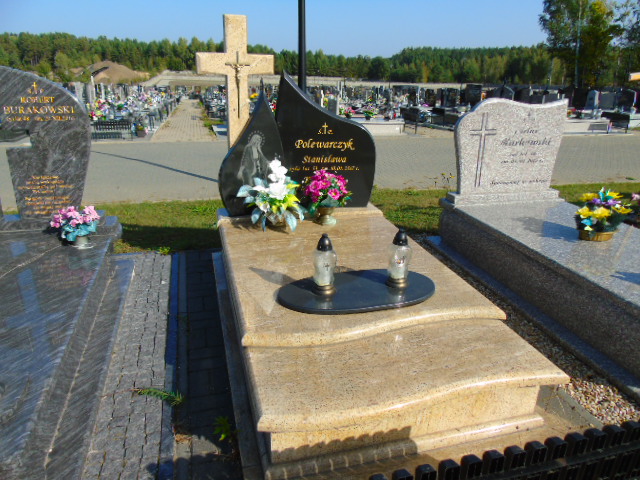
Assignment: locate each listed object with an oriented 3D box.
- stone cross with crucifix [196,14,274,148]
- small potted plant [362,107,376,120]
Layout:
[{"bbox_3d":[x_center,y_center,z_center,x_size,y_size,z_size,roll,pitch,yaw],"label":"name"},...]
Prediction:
[{"bbox_3d":[-0.568,-0.859,3.262,0.517,1.322,0.100,-5,21,-14],"label":"stone cross with crucifix"},{"bbox_3d":[1.328,-3.394,12.400,0.370,0.380,0.350,0,19,0],"label":"small potted plant"}]

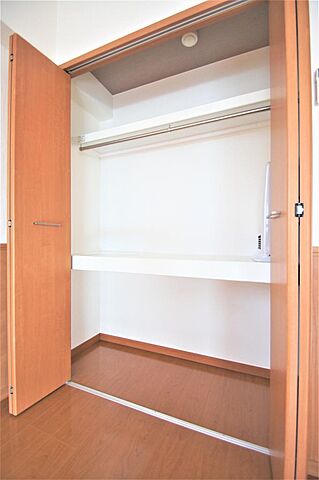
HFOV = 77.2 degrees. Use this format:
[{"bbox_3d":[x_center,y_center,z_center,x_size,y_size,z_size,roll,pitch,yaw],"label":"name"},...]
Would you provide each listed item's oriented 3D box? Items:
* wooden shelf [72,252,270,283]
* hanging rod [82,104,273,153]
[{"bbox_3d":[0.094,0.182,1.490,1.596,0.111,0.397,0,0,22],"label":"wooden shelf"},{"bbox_3d":[0.076,-0.788,1.436,1.589,0.028,0.028,0,0,22],"label":"hanging rod"}]

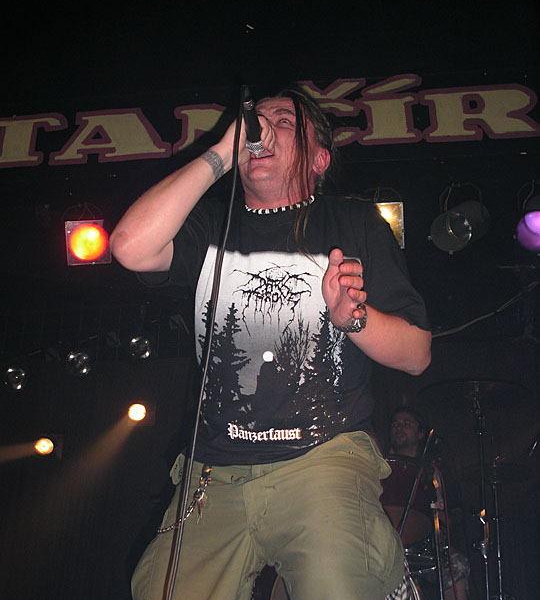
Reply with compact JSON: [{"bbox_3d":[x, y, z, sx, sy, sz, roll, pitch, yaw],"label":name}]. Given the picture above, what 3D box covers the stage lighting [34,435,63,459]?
[{"bbox_3d":[-1.885,1.254,6.894,0.210,0.200,0.220,10,13,29],"label":"stage lighting"}]

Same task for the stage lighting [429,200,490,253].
[{"bbox_3d":[1.032,-0.403,4.267,0.225,0.225,0.300,11,22,32],"label":"stage lighting"}]

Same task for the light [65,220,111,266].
[{"bbox_3d":[-0.987,-0.343,4.384,0.240,0.240,0.280,0,16,-4],"label":"light"}]

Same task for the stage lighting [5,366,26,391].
[{"bbox_3d":[-2.220,0.663,7.008,0.200,0.200,0.220,1,12,1],"label":"stage lighting"}]

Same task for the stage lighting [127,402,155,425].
[{"bbox_3d":[-1.103,0.954,6.902,0.210,0.200,0.220,5,18,14],"label":"stage lighting"}]

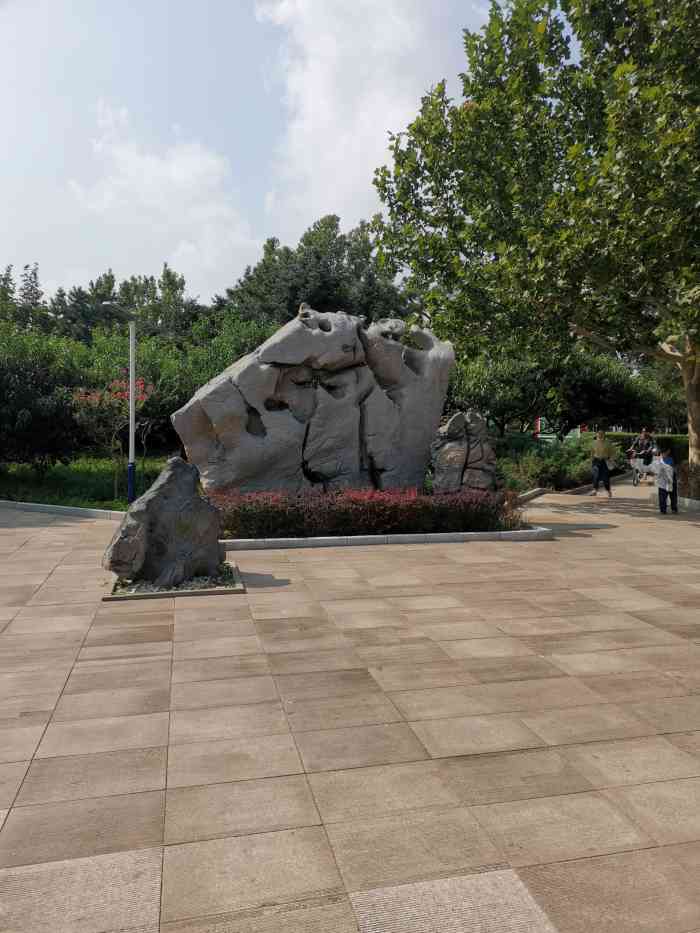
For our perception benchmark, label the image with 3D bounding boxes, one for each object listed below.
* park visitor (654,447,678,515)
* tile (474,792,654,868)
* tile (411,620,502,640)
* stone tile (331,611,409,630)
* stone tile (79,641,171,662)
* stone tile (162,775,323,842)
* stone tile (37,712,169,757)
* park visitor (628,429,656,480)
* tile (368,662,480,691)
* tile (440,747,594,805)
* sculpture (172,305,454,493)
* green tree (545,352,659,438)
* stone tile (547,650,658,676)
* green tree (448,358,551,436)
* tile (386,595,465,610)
[{"bbox_3d":[5.464,0.250,12.100,0.290,1.130,0.370,-3,5,-37],"label":"park visitor"},{"bbox_3d":[0.820,1.417,2.740,0.600,0.050,0.400,-1,4,-13],"label":"tile"},{"bbox_3d":[0.853,1.307,5.487,0.633,0.040,0.423,-1,4,-13],"label":"tile"},{"bbox_3d":[0.168,1.246,5.604,0.599,0.030,0.415,-1,4,-13],"label":"stone tile"},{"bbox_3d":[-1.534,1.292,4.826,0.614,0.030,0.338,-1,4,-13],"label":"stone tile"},{"bbox_3d":[-0.466,1.481,3.008,0.633,0.040,0.423,-1,4,-13],"label":"stone tile"},{"bbox_3d":[-1.239,1.381,3.574,0.607,0.040,0.406,0,4,-13],"label":"stone tile"},{"bbox_3d":[7.320,-0.301,17.600,0.580,1.340,0.600,4,5,38],"label":"park visitor"},{"bbox_3d":[0.474,1.375,4.530,0.633,0.040,0.423,-1,4,-13],"label":"tile"},{"bbox_3d":[0.739,1.427,3.205,0.607,0.040,0.406,0,4,-13],"label":"tile"},{"bbox_3d":[-0.528,-0.781,10.433,4.150,3.100,1.300,-1,4,-13],"label":"sculpture"},{"bbox_3d":[10.047,-2.517,28.000,4.200,4.100,4.000,-1,4,-13],"label":"green tree"},{"bbox_3d":[1.616,1.288,4.570,0.600,0.050,0.400,-1,4,-13],"label":"stone tile"},{"bbox_3d":[4.012,-1.452,18.684,3.200,3.400,3.000,0,4,0],"label":"green tree"},{"bbox_3d":[0.701,1.245,6.318,0.633,0.040,0.423,-1,4,-13],"label":"tile"}]

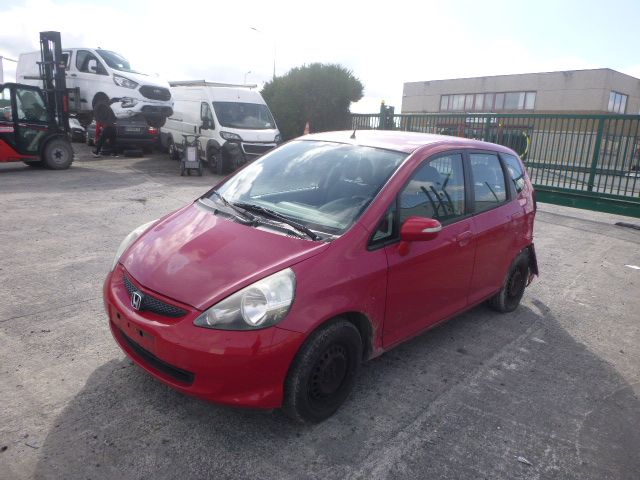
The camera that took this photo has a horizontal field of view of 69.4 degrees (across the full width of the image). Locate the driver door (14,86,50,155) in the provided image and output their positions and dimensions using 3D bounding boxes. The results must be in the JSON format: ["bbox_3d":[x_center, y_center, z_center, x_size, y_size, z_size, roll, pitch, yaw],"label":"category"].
[{"bbox_3d":[-7.587,-3.144,12.200,0.090,1.744,0.864,14,17,37],"label":"driver door"}]

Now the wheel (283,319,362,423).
[{"bbox_3d":[-0.006,0.689,2.504,0.185,0.575,0.575,15,18,40],"label":"wheel"}]

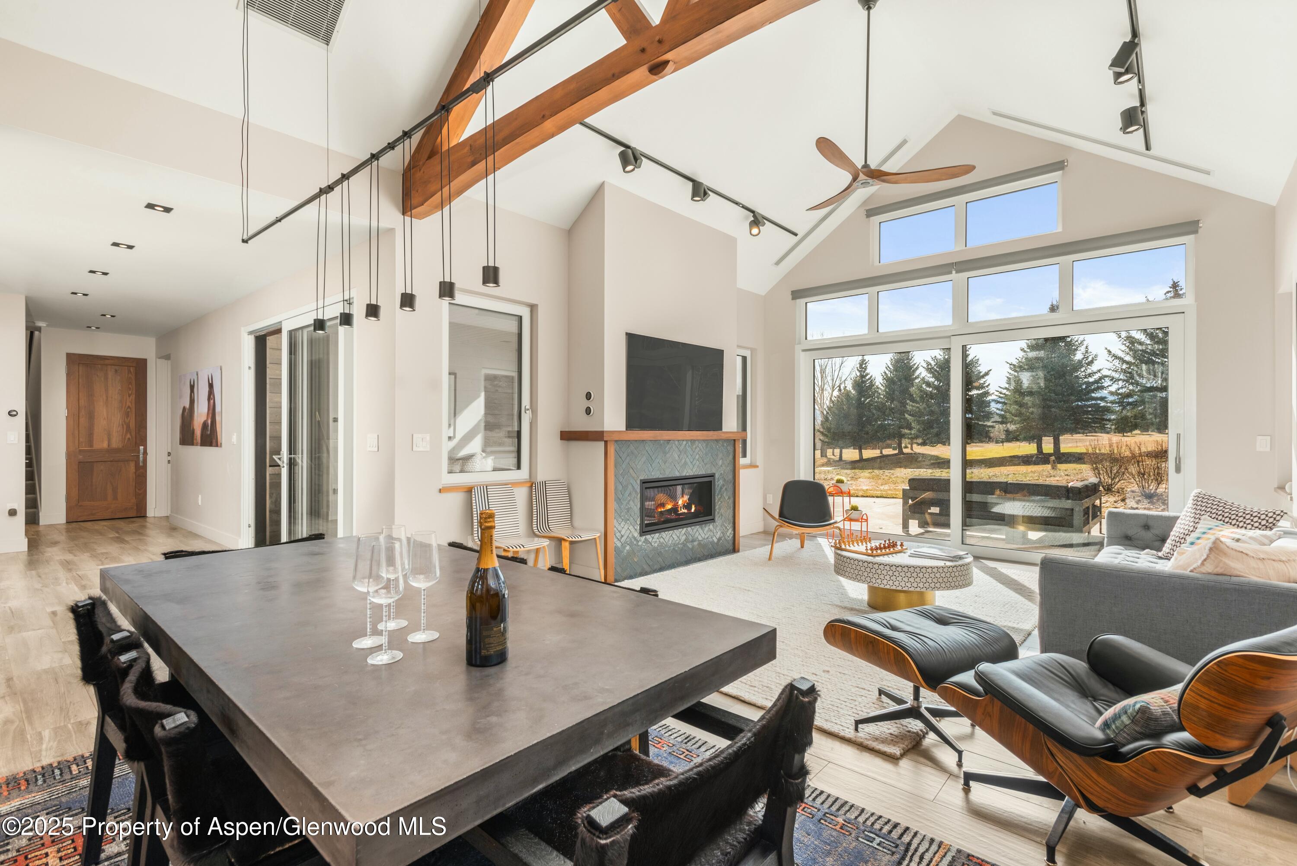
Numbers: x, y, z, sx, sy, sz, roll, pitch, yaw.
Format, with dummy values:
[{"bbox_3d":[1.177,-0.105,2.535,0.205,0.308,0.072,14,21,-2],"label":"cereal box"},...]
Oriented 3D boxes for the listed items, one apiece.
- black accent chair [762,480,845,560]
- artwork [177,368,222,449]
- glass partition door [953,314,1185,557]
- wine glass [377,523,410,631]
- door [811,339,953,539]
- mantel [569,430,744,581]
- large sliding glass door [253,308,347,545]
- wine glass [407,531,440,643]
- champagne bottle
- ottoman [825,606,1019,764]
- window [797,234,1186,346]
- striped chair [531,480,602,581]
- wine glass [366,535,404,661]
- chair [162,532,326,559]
[{"bbox_3d":[1.660,0.884,6.332,0.910,0.740,0.810,0,0,12],"label":"black accent chair"},{"bbox_3d":[-5.777,-0.312,7.874,2.050,0.960,0.040,0,0,42],"label":"artwork"},{"bbox_3d":[3.840,0.124,5.778,1.820,2.260,0.080,0,0,42],"label":"glass partition door"},{"bbox_3d":[-0.641,0.360,1.539,0.072,0.243,0.072,0,0,42],"label":"wine glass"},{"bbox_3d":[2.600,0.111,7.057,1.740,2.270,0.100,0,0,42],"label":"door"},{"bbox_3d":[0.170,0.638,6.039,0.520,1.300,2.170,0,0,42],"label":"mantel"},{"bbox_3d":[-3.356,0.102,5.825,2.520,2.370,0.120,0,0,42],"label":"large sliding glass door"},{"bbox_3d":[-0.545,0.368,1.486,0.073,0.252,0.073,0,0,42],"label":"wine glass"},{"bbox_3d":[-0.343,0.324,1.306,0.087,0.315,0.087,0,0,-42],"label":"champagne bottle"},{"bbox_3d":[1.158,1.053,2.628,0.630,0.420,0.530,0,0,-30],"label":"ottoman"},{"bbox_3d":[3.224,-1.366,6.361,3.660,0.580,0.100,0,0,42],"label":"window"},{"bbox_3d":[-0.644,0.850,4.989,0.530,0.870,0.440,0,0,42],"label":"striped chair"},{"bbox_3d":[-0.564,0.360,1.315,0.072,0.243,0.072,0,0,42],"label":"wine glass"},{"bbox_3d":[-1.560,0.869,2.522,0.560,0.780,0.600,0,0,42],"label":"chair"}]

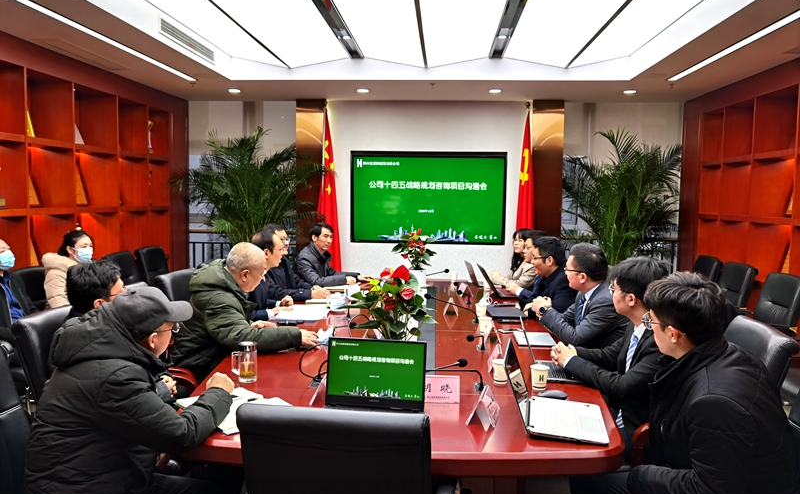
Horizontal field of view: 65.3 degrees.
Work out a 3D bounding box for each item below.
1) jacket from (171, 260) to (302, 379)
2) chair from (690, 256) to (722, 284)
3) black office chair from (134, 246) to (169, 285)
[{"bbox_3d":[-0.875,0.426,3.360,0.720,0.700,0.580,0,4,-8],"label":"jacket"},{"bbox_3d":[2.520,0.604,5.660,0.650,1.000,0.600,1,4,4],"label":"chair"},{"bbox_3d":[-2.145,0.507,6.237,0.650,1.000,0.600,2,4,12],"label":"black office chair"}]

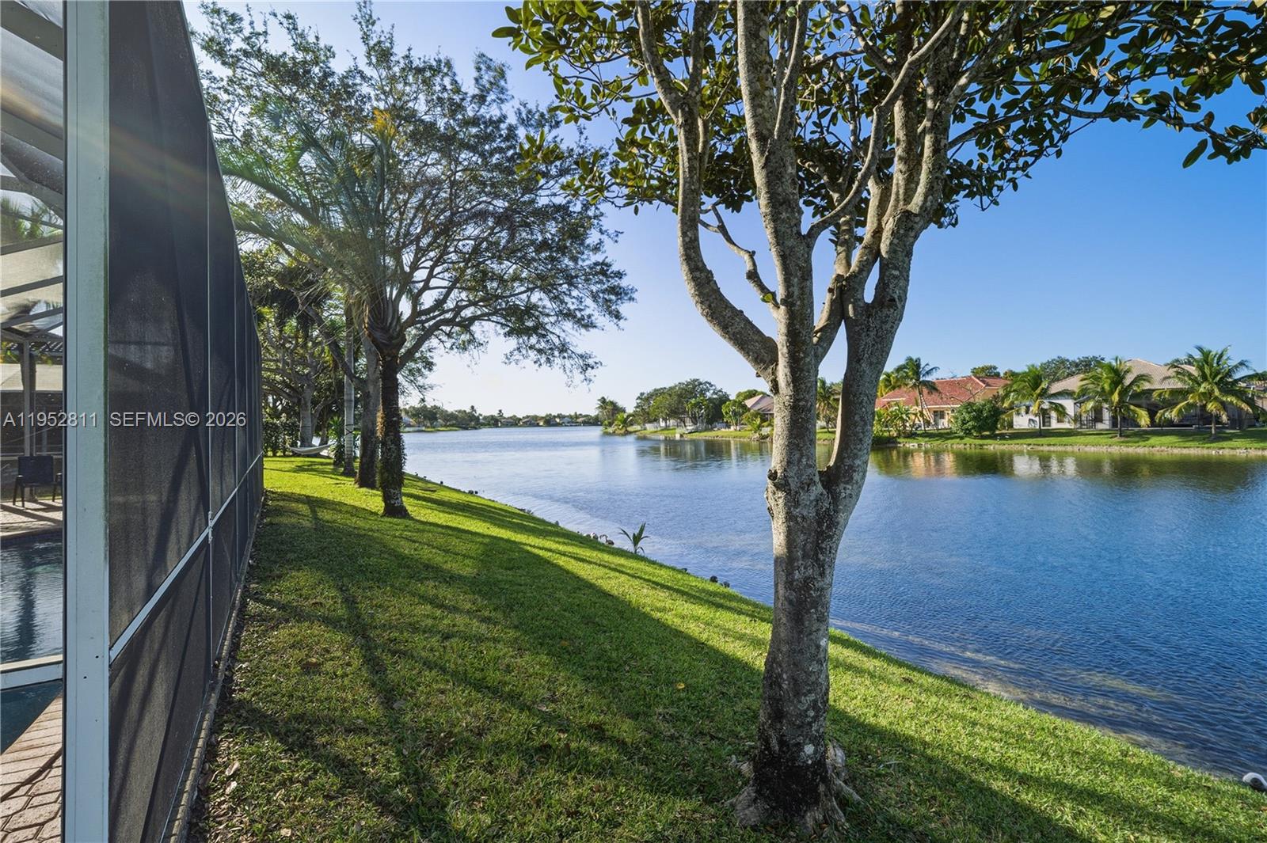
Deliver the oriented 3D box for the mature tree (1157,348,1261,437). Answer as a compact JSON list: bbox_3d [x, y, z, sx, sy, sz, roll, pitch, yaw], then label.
[{"bbox_3d":[46.580,-2.340,45.500,6.050,7.560,6.050,0,0,-44],"label":"mature tree"}]

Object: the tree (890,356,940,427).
[{"bbox_3d":[32.890,-3.220,65.500,5.200,8.640,5.200,0,0,27],"label":"tree"}]

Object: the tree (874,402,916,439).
[{"bbox_3d":[28.610,-0.220,61.500,4.440,3.780,4.440,0,0,25],"label":"tree"}]

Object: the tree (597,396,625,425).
[{"bbox_3d":[-4.550,-1.820,115.000,6.240,6.670,6.240,0,0,-2],"label":"tree"}]

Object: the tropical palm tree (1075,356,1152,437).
[{"bbox_3d":[41.380,-2.110,48.500,5.280,6.950,5.280,0,0,40],"label":"tropical palm tree"}]

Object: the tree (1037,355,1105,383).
[{"bbox_3d":[62.190,-4.230,80.000,9.500,10.260,9.500,0,0,38],"label":"tree"}]

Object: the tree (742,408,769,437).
[{"bbox_3d":[15.620,0.190,72.500,3.470,3.570,3.470,0,0,12],"label":"tree"}]

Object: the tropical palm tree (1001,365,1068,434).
[{"bbox_3d":[37.300,-2.020,52.300,5.250,6.530,5.250,0,0,36],"label":"tropical palm tree"}]

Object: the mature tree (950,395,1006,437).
[{"bbox_3d":[34.440,-0.470,56.500,5.070,3.920,5.070,0,0,31],"label":"mature tree"}]

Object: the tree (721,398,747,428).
[{"bbox_3d":[15.530,-1.190,87.000,4.030,4.820,4.030,0,0,10],"label":"tree"}]

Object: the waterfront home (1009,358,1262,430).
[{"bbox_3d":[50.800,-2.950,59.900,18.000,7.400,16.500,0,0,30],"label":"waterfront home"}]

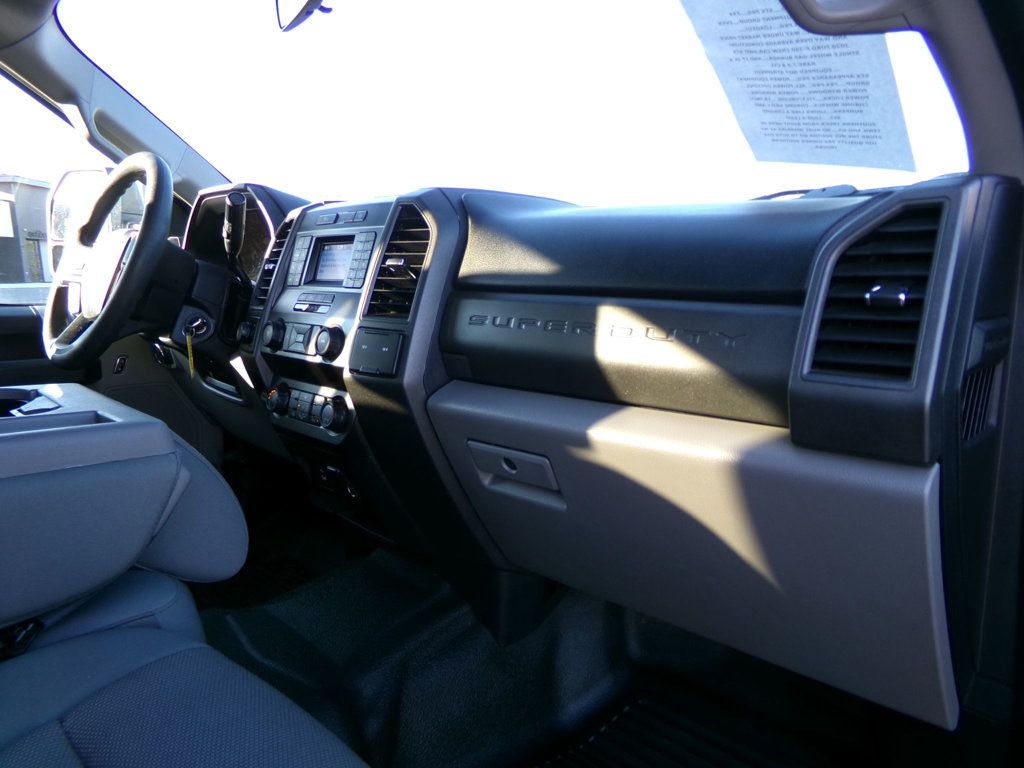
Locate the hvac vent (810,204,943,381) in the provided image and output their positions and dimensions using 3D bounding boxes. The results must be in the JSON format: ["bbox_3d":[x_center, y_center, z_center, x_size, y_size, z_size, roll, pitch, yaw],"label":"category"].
[{"bbox_3d":[0.269,-0.069,0.521,0.065,0.141,0.036,7,-17,38],"label":"hvac vent"}]

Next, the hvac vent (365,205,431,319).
[{"bbox_3d":[-0.135,-0.156,0.902,0.070,0.159,0.036,6,-16,32],"label":"hvac vent"}]

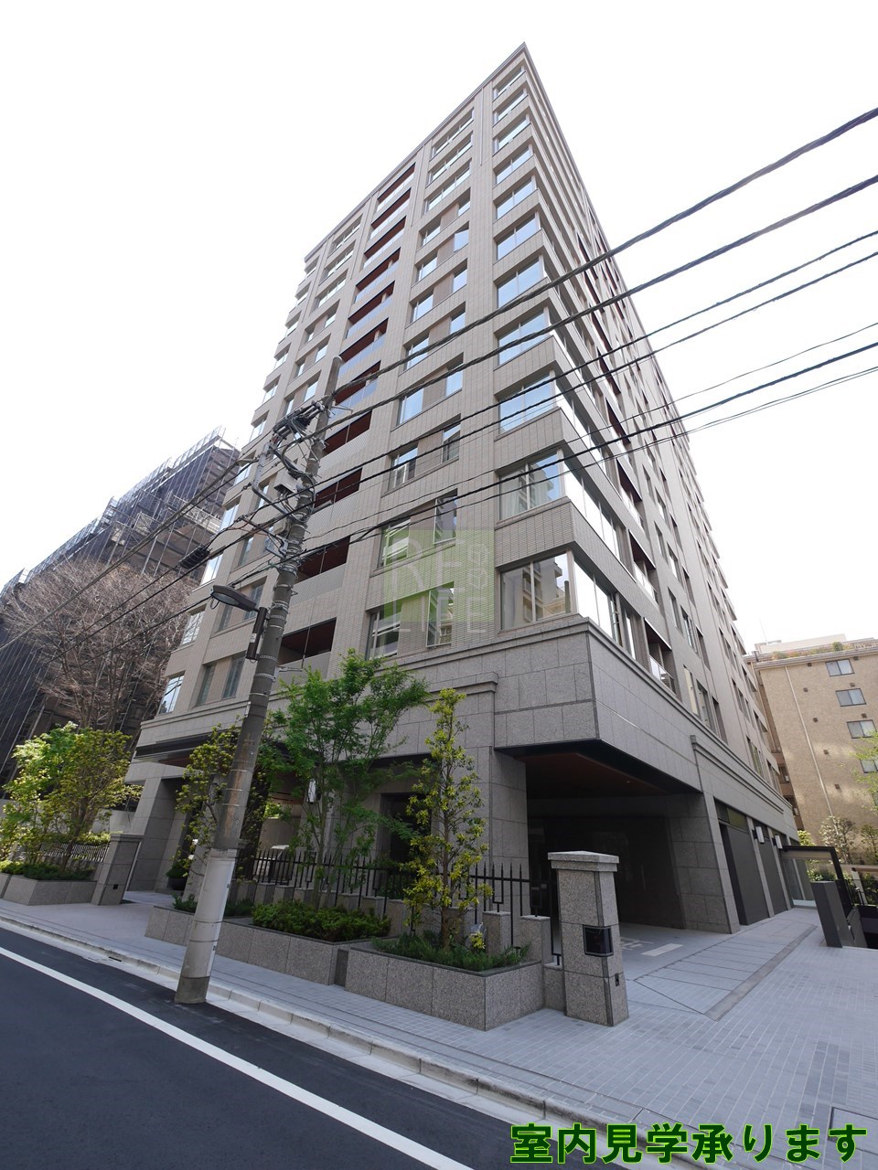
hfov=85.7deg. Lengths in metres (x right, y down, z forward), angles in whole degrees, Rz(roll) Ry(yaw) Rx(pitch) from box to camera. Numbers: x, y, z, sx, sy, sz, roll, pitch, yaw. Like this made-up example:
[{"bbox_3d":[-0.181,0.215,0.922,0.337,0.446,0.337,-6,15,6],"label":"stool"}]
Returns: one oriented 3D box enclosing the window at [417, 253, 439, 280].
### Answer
[{"bbox_3d":[-0.575,-16.448,24.831,1.673,2.132,0.140,-18,-36,34],"label":"window"}]

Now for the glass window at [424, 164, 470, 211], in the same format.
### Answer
[{"bbox_3d":[0.560,-23.090,27.794,3.558,2.132,0.140,-18,-36,34],"label":"glass window"}]

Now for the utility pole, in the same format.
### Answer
[{"bbox_3d":[-2.791,-0.262,8.823,0.400,12.300,0.400,-18,-36,34],"label":"utility pole"}]

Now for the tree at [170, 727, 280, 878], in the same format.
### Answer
[{"bbox_3d":[-4.760,4.944,10.685,1.850,3.650,1.750,-18,-36,34],"label":"tree"}]

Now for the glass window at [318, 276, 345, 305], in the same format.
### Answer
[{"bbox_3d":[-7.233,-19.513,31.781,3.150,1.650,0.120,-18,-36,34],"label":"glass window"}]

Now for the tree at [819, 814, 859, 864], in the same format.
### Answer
[{"bbox_3d":[29.705,19.579,35.191,2.300,4.400,2.300,-18,-36,34],"label":"tree"}]

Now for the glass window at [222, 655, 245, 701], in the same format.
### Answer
[{"bbox_3d":[-8.262,3.782,19.412,1.017,1.919,0.140,-18,-36,34],"label":"glass window"}]

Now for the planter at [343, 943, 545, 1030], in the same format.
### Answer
[{"bbox_3d":[0.070,5.043,6.125,2.120,0.470,1.320,-18,-36,34],"label":"planter"}]

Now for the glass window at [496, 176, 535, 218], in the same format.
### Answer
[{"bbox_3d":[3.346,-17.062,20.953,1.900,1.650,0.120,-18,-36,34],"label":"glass window"}]

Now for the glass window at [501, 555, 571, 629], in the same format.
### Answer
[{"bbox_3d":[2.274,0.160,11.358,1.850,1.640,0.120,-18,-36,34],"label":"glass window"}]

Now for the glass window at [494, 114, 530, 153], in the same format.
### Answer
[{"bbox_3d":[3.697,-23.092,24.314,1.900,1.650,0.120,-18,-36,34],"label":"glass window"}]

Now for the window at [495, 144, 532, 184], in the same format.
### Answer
[{"bbox_3d":[3.718,-20.652,23.529,2.082,2.148,0.140,-18,-36,34],"label":"window"}]

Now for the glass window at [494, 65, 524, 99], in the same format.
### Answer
[{"bbox_3d":[4.323,-30.495,28.974,2.066,2.148,0.140,-18,-36,34],"label":"glass window"}]

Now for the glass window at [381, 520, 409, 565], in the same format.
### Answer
[{"bbox_3d":[-1.466,-1.437,16.320,1.130,1.616,0.130,-18,-36,34],"label":"glass window"}]

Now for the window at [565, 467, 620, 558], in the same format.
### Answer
[{"bbox_3d":[4.495,-2.045,13.711,0.120,1.650,3.800,-18,-36,34],"label":"window"}]

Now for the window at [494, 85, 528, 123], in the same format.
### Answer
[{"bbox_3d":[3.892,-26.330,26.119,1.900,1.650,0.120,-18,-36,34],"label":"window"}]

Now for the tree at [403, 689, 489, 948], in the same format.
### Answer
[{"bbox_3d":[0.173,3.281,7.103,1.200,3.500,1.200,3,-29,1],"label":"tree"}]

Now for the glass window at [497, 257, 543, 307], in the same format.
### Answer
[{"bbox_3d":[3.000,-11.327,17.755,1.900,1.650,0.120,-18,-36,34],"label":"glass window"}]

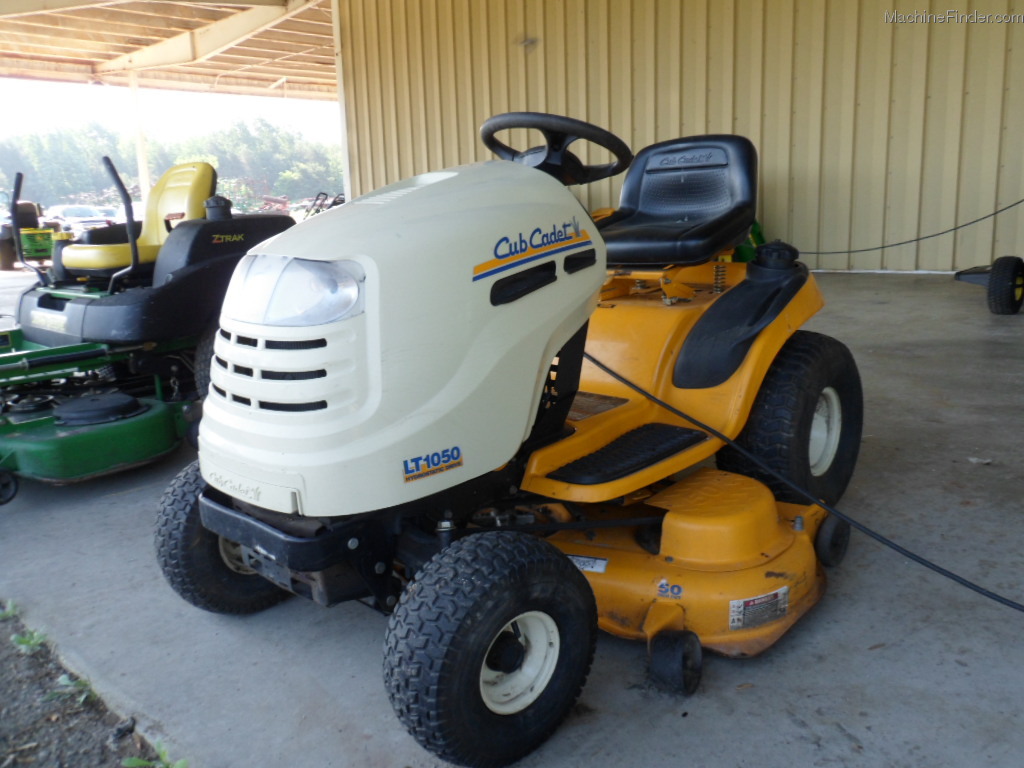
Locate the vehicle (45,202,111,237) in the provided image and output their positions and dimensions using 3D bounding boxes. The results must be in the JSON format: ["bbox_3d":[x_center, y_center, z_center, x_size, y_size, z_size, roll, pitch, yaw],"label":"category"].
[{"bbox_3d":[-14.688,-5.324,27.000,1.800,1.480,4.500,-5,14,-14],"label":"vehicle"}]

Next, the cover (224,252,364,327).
[{"bbox_3d":[-0.407,-0.161,1.358,0.385,0.130,0.110,10,18,40],"label":"cover"}]

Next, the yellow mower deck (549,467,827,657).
[{"bbox_3d":[0.080,0.290,2.013,1.310,0.220,0.740,10,18,40],"label":"yellow mower deck"}]

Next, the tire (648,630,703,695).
[{"bbox_3d":[0.306,0.515,1.489,0.055,0.113,0.113,10,18,40],"label":"tire"}]

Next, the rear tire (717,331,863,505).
[{"bbox_3d":[0.778,0.118,2.213,0.220,0.518,0.518,10,18,40],"label":"rear tire"}]

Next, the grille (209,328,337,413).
[{"bbox_3d":[-0.431,-0.028,1.358,0.310,0.130,0.080,10,18,40],"label":"grille"}]

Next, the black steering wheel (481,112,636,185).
[{"bbox_3d":[0.096,-0.529,1.865,0.358,0.085,0.358,12,-2,0],"label":"black steering wheel"}]

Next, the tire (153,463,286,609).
[{"bbox_3d":[-0.607,0.329,1.824,0.375,0.375,0.145,-12,17,-37],"label":"tire"}]

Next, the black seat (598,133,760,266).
[{"bbox_3d":[0.448,-0.513,2.275,0.460,0.355,0.410,10,18,40],"label":"black seat"}]

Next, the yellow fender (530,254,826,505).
[{"bbox_3d":[0.254,-0.110,2.133,0.840,0.390,1.250,10,18,40],"label":"yellow fender"}]

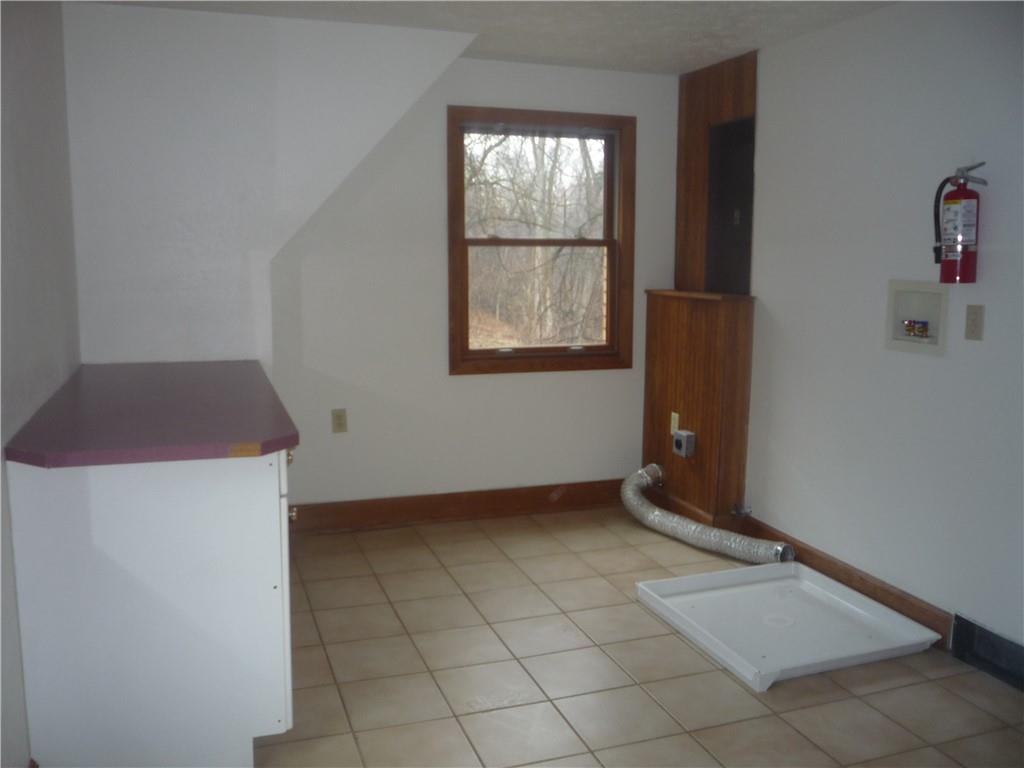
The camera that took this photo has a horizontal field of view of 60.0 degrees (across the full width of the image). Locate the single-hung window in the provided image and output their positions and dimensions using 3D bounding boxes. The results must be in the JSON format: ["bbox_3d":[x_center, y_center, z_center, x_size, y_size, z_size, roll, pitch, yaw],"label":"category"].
[{"bbox_3d":[0.158,-0.711,4.513,1.010,1.305,0.100,-3,9,-19],"label":"single-hung window"}]

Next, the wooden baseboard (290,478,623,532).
[{"bbox_3d":[-0.220,0.628,4.541,2.002,0.150,0.018,-3,9,-19],"label":"wooden baseboard"}]

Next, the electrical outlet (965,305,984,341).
[{"bbox_3d":[1.525,-0.202,2.931,0.010,0.117,0.072,-3,9,-19],"label":"electrical outlet"}]

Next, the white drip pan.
[{"bbox_3d":[0.986,0.863,3.275,0.767,0.067,0.810,-3,9,-19],"label":"white drip pan"}]

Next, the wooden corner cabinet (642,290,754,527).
[{"bbox_3d":[0.916,0.130,4.486,0.190,1.171,0.737,-3,9,-19],"label":"wooden corner cabinet"}]

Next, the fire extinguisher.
[{"bbox_3d":[1.457,-0.519,2.883,0.120,0.389,0.192,-3,9,-19],"label":"fire extinguisher"}]

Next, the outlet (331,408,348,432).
[{"bbox_3d":[-0.828,0.179,4.262,0.072,0.115,0.010,-3,9,-19],"label":"outlet"}]

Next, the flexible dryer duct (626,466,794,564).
[{"bbox_3d":[0.898,0.621,4.267,0.400,0.260,1.060,-3,9,-19],"label":"flexible dryer duct"}]

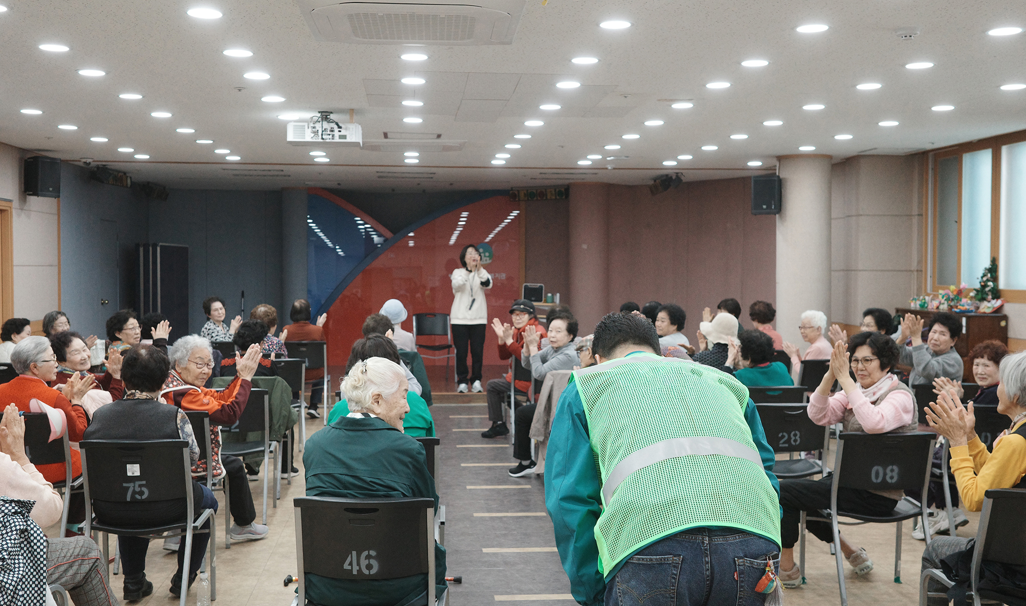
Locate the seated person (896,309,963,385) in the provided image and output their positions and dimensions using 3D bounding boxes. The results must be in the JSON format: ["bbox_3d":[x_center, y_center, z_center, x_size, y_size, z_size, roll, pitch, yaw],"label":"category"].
[{"bbox_3d":[2.677,0.670,7.444,0.670,1.225,0.550,0,2,2],"label":"seated person"}]

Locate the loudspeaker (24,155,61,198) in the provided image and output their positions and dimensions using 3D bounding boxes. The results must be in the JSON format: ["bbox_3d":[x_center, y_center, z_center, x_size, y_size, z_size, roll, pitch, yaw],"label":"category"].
[{"bbox_3d":[-4.378,-1.175,10.579,0.240,0.370,0.240,6,5,32],"label":"loudspeaker"}]

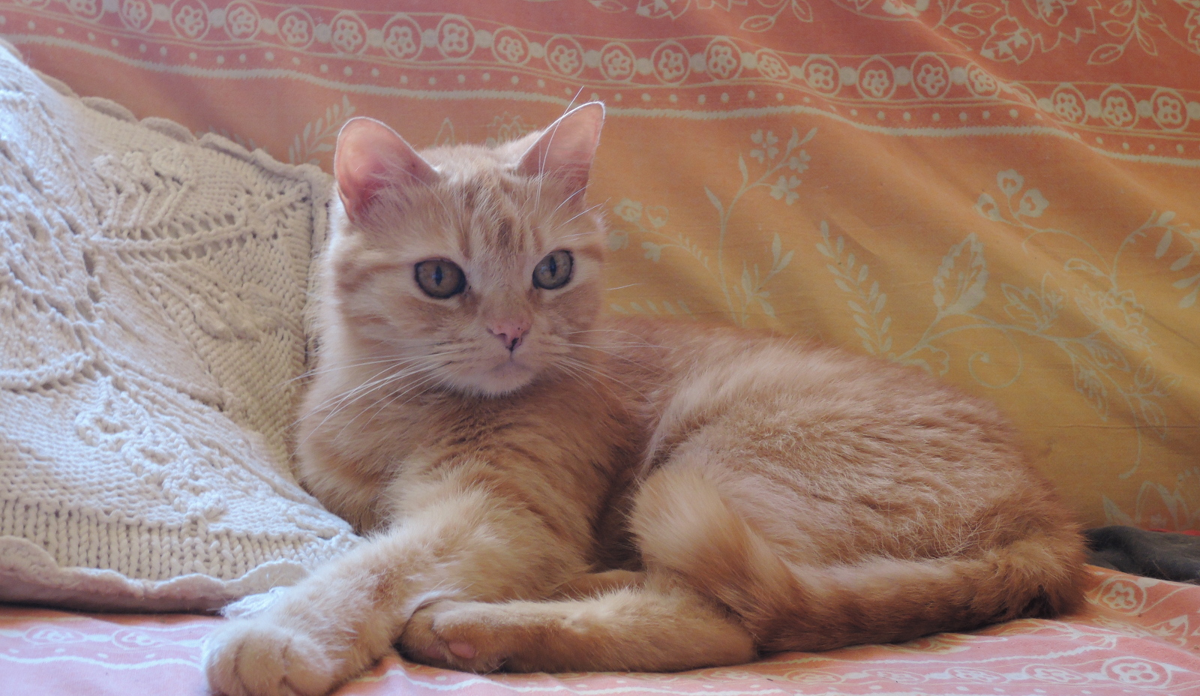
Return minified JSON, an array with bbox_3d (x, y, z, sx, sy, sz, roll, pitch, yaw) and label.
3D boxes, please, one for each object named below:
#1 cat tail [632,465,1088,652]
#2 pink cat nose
[{"bbox_3d":[0.117,0.093,0.920,0.200,0.076,0.075,-4,11,-20],"label":"cat tail"},{"bbox_3d":[-0.038,-0.005,0.865,0.017,0.011,0.010,-4,11,-22],"label":"pink cat nose"}]

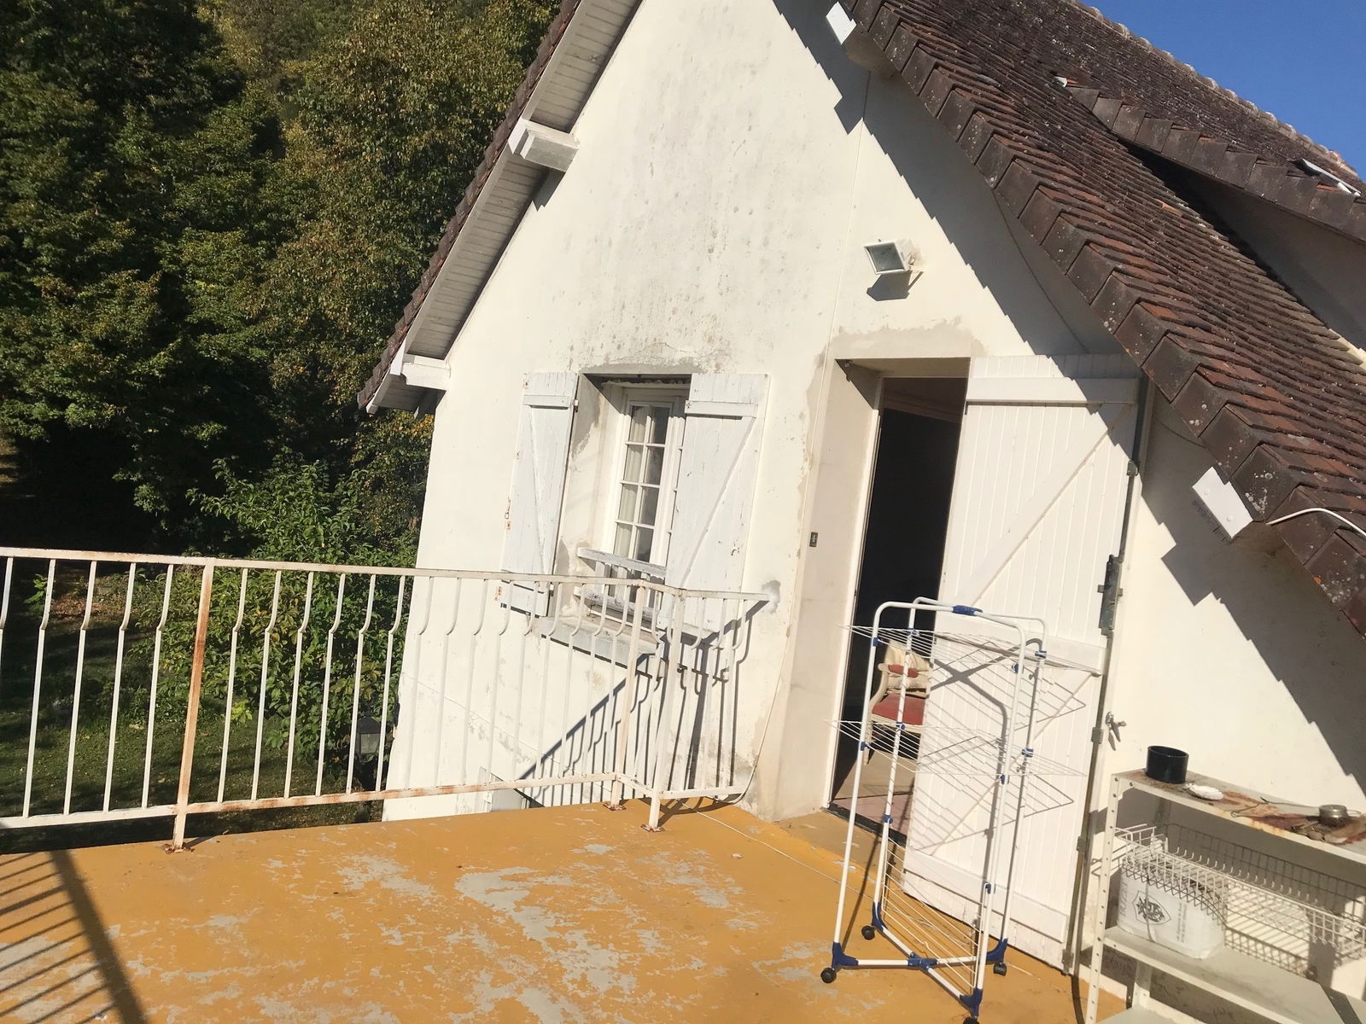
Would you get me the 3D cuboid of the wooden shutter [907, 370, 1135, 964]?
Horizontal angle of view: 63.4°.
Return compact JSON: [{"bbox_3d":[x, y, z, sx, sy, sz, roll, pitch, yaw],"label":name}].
[{"bbox_3d":[1.244,0.491,4.087,0.060,2.150,0.770,6,2,-39],"label":"wooden shutter"}]

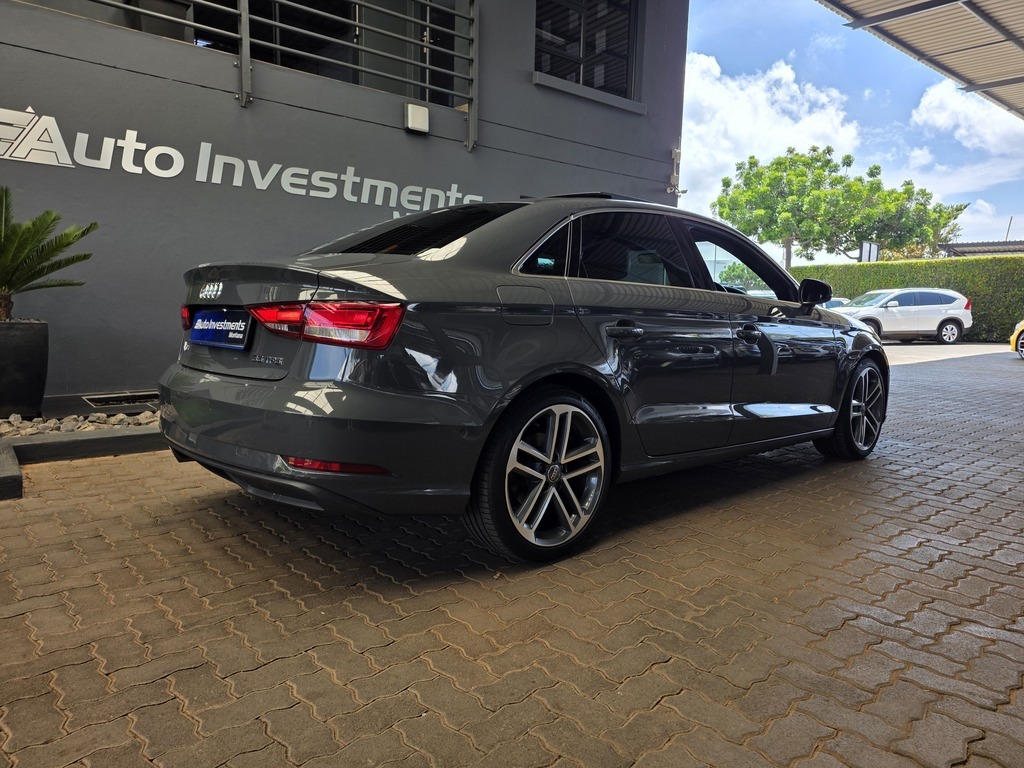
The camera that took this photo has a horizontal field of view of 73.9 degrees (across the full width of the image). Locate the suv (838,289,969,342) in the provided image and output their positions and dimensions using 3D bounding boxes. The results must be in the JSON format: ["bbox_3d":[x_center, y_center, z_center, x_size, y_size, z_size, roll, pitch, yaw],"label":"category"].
[{"bbox_3d":[11.251,-2.025,20.221,4.550,1.670,1.850,0,7,-9],"label":"suv"}]

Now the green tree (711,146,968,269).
[{"bbox_3d":[14.848,-6.680,31.509,10.800,8.600,9.000,4,7,25],"label":"green tree"}]

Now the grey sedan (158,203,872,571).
[{"bbox_3d":[0.565,-0.231,3.845,4.460,1.425,1.870,-5,8,-41],"label":"grey sedan"}]

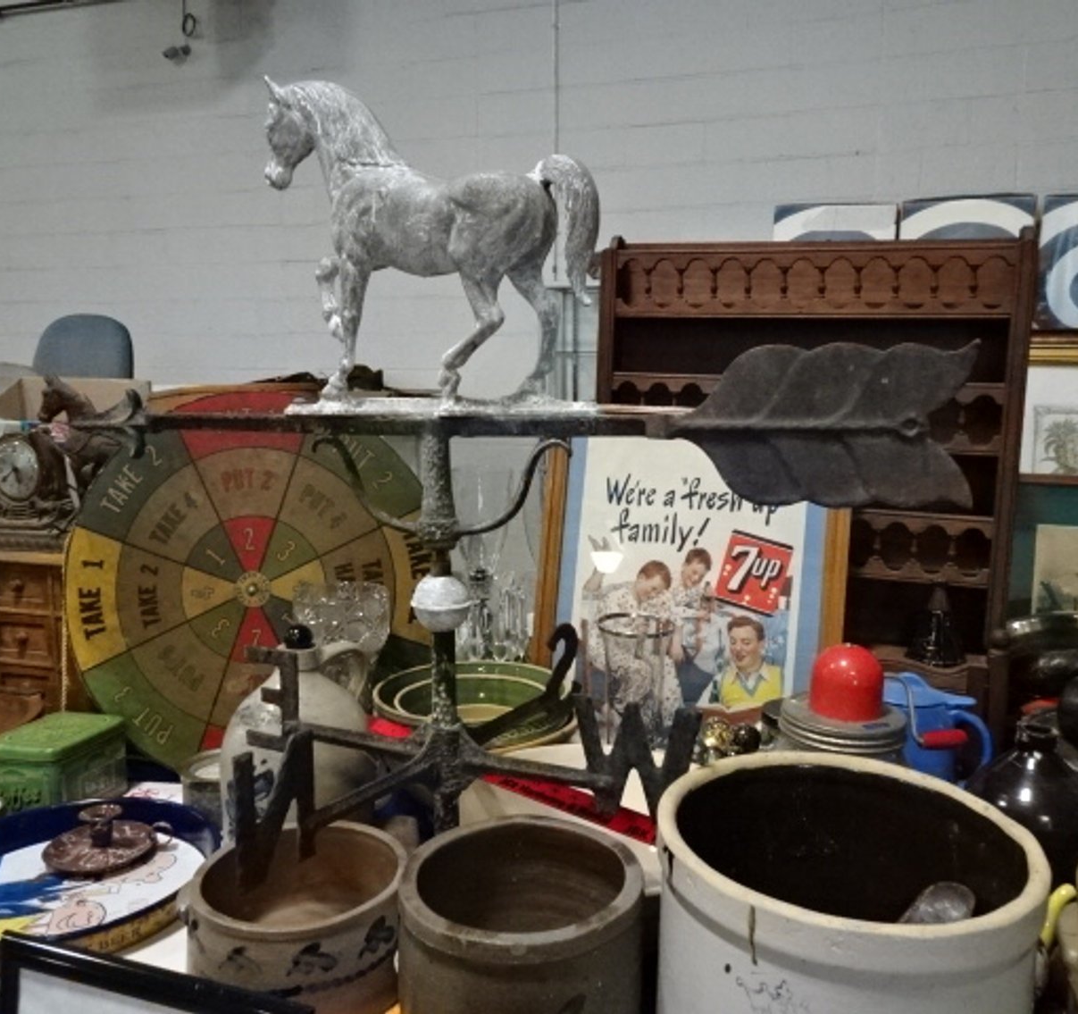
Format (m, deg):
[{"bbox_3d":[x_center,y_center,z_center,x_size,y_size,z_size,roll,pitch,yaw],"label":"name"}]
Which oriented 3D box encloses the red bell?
[{"bbox_3d":[0.340,0.187,1.029,0.076,0.072,0.076,1,10,0],"label":"red bell"}]

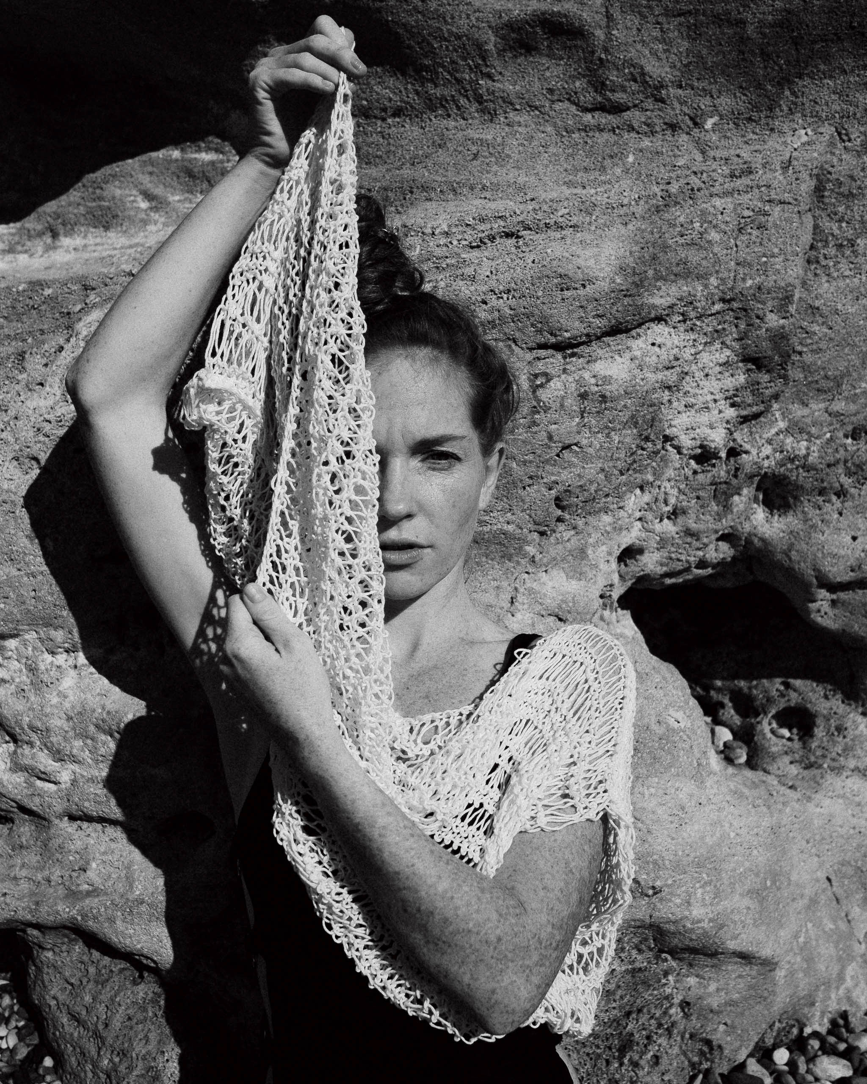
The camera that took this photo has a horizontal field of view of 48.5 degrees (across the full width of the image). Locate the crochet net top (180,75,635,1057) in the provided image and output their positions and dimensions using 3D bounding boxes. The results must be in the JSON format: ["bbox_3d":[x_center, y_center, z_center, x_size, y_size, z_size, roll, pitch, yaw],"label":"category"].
[{"bbox_3d":[-0.022,0.013,0.820,0.385,0.810,0.280,0,3,6],"label":"crochet net top"}]

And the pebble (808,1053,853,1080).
[{"bbox_3d":[0.524,0.693,1.270,0.058,0.032,0.042,1,3,14],"label":"pebble"}]

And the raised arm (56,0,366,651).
[{"bbox_3d":[-0.190,-0.173,0.830,0.250,0.545,0.190,5,3,0],"label":"raised arm"}]

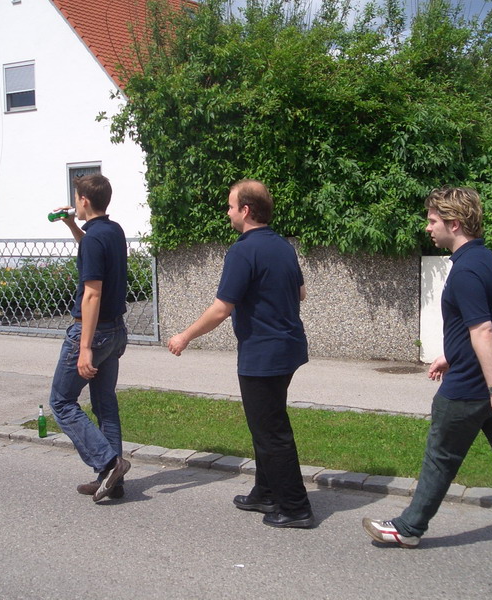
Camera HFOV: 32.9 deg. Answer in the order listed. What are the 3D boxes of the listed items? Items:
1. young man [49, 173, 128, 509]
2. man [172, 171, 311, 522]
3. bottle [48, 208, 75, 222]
[{"bbox_3d":[-0.872,0.221,4.775,0.600,1.860,0.520,2,7,27],"label":"young man"},{"bbox_3d":[0.072,0.274,4.405,0.720,1.800,0.640,2,7,27],"label":"man"},{"bbox_3d":[-1.063,-0.495,4.799,0.235,0.061,0.061,-4,4,34],"label":"bottle"}]

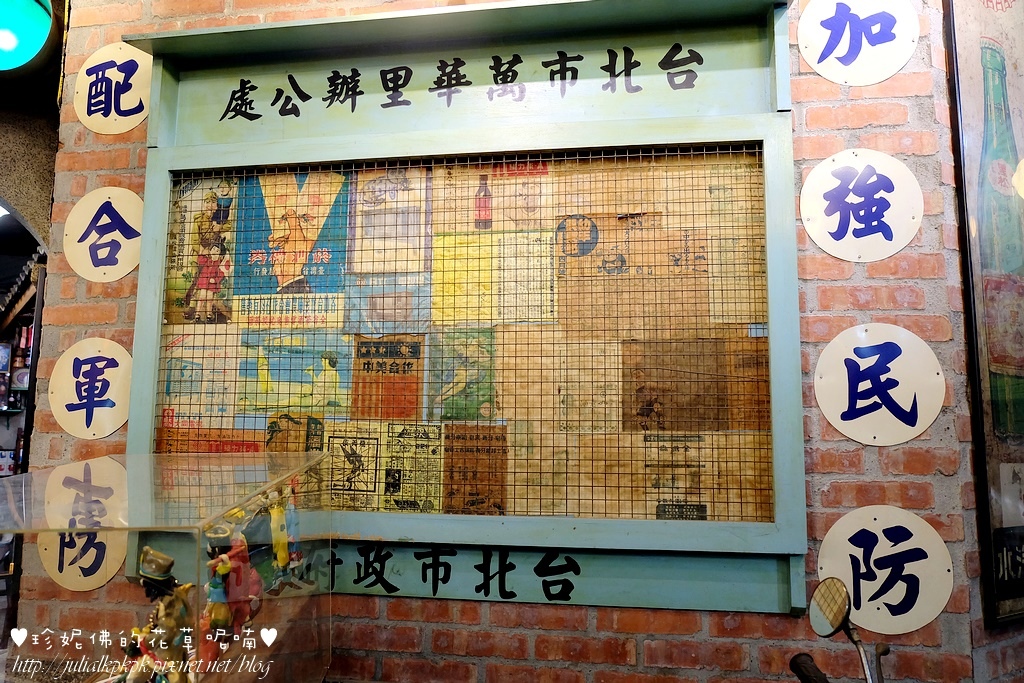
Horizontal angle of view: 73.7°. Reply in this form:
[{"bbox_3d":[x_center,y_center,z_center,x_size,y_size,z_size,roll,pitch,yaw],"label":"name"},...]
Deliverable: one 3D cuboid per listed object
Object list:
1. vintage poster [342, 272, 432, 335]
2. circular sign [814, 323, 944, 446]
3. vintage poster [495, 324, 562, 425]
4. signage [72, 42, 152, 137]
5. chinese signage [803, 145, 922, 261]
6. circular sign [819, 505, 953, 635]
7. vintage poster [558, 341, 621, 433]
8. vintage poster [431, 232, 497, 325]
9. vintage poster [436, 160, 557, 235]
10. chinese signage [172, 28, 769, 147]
[{"bbox_3d":[-0.280,-0.085,1.536,0.200,0.140,0.010,-1,-6,8],"label":"vintage poster"},{"bbox_3d":[0.765,0.089,1.422,0.252,0.252,0.010,-1,-7,8],"label":"circular sign"},{"bbox_3d":[0.036,0.072,1.501,0.147,0.217,0.010,-1,-7,8],"label":"vintage poster"},{"bbox_3d":[-1.015,-0.657,1.760,0.254,0.254,0.010,-1,-7,8],"label":"signage"},{"bbox_3d":[0.726,-0.284,1.421,0.241,0.241,0.008,-1,-6,8],"label":"chinese signage"},{"bbox_3d":[0.734,0.448,1.345,0.248,0.248,0.008,-1,-6,8],"label":"circular sign"},{"bbox_3d":[0.159,0.092,1.410,0.126,0.189,0.008,-1,-6,8],"label":"vintage poster"},{"bbox_3d":[-0.110,-0.144,1.547,0.151,0.210,0.010,-1,-7,8],"label":"vintage poster"},{"bbox_3d":[-0.039,-0.312,1.480,0.263,0.154,0.008,-1,-6,8],"label":"vintage poster"},{"bbox_3d":[-0.131,-0.571,1.556,1.376,0.188,0.020,-1,-6,8],"label":"chinese signage"}]

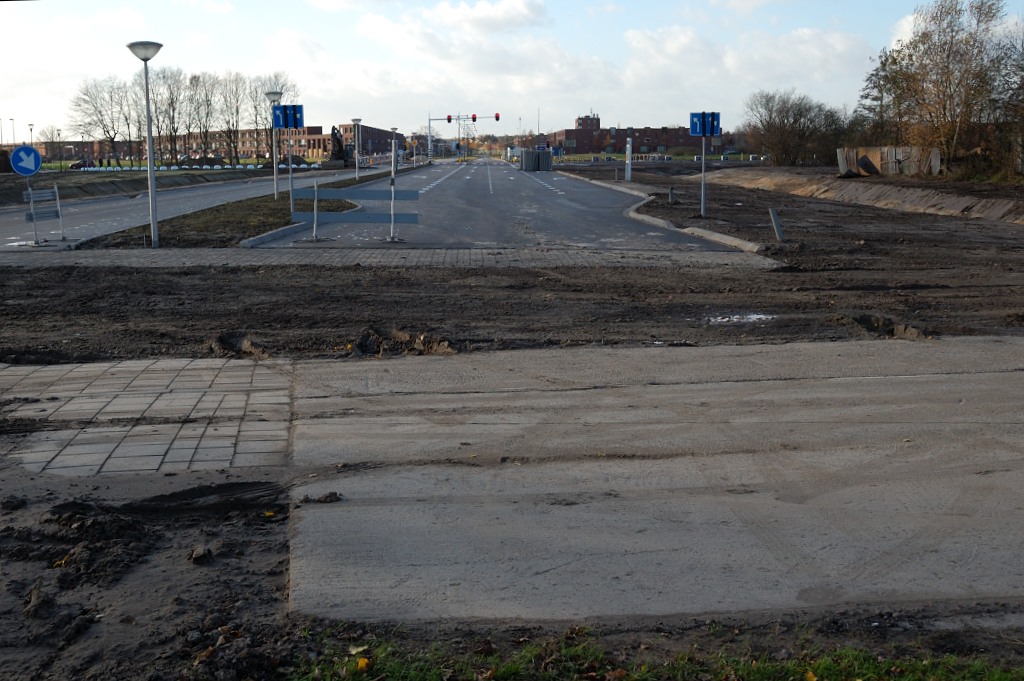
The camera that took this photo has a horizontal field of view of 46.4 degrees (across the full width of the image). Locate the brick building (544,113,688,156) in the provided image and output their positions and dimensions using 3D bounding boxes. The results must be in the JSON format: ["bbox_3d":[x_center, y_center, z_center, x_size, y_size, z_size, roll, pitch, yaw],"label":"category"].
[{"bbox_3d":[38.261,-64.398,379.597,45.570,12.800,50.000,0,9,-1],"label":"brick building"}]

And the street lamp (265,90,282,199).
[{"bbox_3d":[-8.560,-7.037,43.227,0.690,3.860,0.690,0,9,0],"label":"street lamp"}]

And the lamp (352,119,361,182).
[{"bbox_3d":[-9.772,-12.038,75.382,0.690,3.860,0.690,0,9,0],"label":"lamp"}]

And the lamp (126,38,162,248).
[{"bbox_3d":[-6.846,-3.682,22.611,0.690,3.860,0.690,0,9,0],"label":"lamp"}]

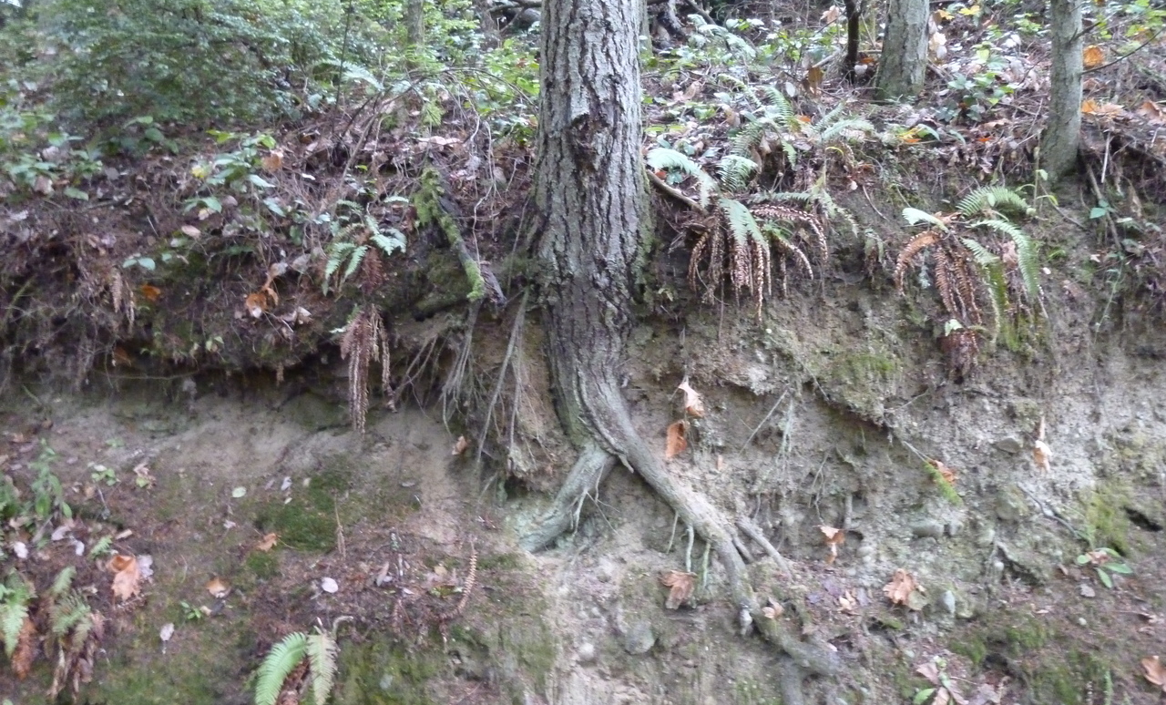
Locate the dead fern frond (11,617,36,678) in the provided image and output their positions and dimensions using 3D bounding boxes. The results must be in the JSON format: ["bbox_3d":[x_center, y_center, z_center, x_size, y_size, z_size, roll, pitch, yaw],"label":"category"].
[{"bbox_3d":[-1.961,1.032,2.950,0.085,0.220,0.070,8,-16,-7],"label":"dead fern frond"}]

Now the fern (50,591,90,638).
[{"bbox_3d":[-2.012,1.023,3.300,0.157,0.186,0.140,0,0,0],"label":"fern"}]

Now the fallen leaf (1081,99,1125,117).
[{"bbox_3d":[2.901,-1.365,4.700,0.244,0.092,0.130,0,0,0],"label":"fallen leaf"}]

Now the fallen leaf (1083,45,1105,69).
[{"bbox_3d":[3.335,-1.931,5.500,0.143,0.155,0.090,0,0,0],"label":"fallen leaf"}]

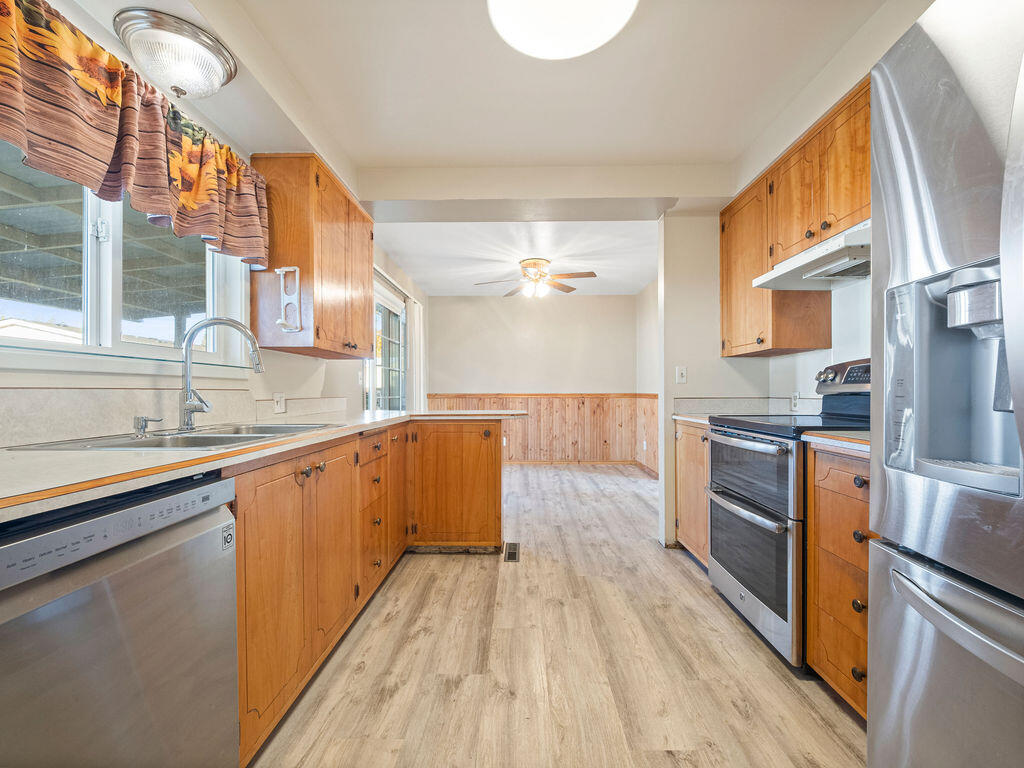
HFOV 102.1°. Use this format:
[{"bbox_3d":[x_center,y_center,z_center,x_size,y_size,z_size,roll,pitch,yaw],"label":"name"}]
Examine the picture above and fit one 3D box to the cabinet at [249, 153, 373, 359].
[{"bbox_3d":[-1.179,-0.684,2.621,0.325,1.000,0.890,0,-1,1],"label":"cabinet"}]

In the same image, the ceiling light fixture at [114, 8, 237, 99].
[{"bbox_3d":[-1.205,-1.145,1.502,0.348,0.125,0.348,0,-1,1],"label":"ceiling light fixture"}]

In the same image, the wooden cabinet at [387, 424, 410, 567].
[{"bbox_3d":[-0.978,0.657,2.518,0.581,0.825,0.385,0,-1,1],"label":"wooden cabinet"}]

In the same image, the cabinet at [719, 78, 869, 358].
[{"bbox_3d":[1.593,-0.706,2.178,0.325,1.009,1.337,0,-1,1],"label":"cabinet"}]

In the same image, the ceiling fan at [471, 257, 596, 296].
[{"bbox_3d":[0.264,-1.139,4.554,1.320,0.400,1.280,0,-1,1],"label":"ceiling fan"}]

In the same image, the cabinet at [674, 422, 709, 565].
[{"bbox_3d":[1.441,0.663,2.551,0.624,0.835,0.580,0,-1,1],"label":"cabinet"}]

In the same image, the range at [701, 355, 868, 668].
[{"bbox_3d":[1.389,0.510,1.892,0.700,1.220,0.745,0,-1,1],"label":"range"}]

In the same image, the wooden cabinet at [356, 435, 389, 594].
[{"bbox_3d":[-0.986,0.650,2.118,0.581,0.825,0.415,0,-1,1],"label":"wooden cabinet"}]

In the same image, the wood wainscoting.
[{"bbox_3d":[0.286,0.661,5.661,3.120,1.045,0.990,0,-1,1],"label":"wood wainscoting"}]

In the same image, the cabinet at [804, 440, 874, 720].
[{"bbox_3d":[1.414,0.643,1.256,0.624,0.835,0.530,0,-1,1],"label":"cabinet"}]

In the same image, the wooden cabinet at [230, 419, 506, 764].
[{"bbox_3d":[-0.686,0.669,2.172,1.220,0.870,2.165,0,-1,1],"label":"wooden cabinet"}]

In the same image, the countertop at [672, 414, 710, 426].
[{"bbox_3d":[1.425,0.226,2.561,0.655,0.040,0.585,0,-1,1],"label":"countertop"}]

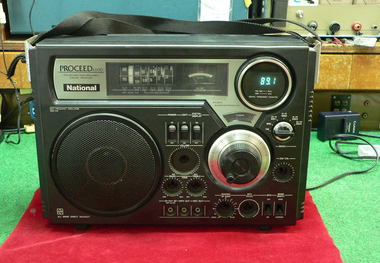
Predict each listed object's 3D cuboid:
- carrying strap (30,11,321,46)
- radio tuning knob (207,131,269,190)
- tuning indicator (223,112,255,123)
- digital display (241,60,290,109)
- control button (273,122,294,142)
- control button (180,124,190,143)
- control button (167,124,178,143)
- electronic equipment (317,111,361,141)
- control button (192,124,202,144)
[{"bbox_3d":[-0.020,-0.138,0.668,0.370,0.042,0.065,0,17,0],"label":"carrying strap"},{"bbox_3d":[0.065,0.041,0.642,0.080,0.080,0.034,0,17,0],"label":"radio tuning knob"},{"bbox_3d":[0.062,-0.018,0.649,0.041,0.016,0.005,0,17,0],"label":"tuning indicator"},{"bbox_3d":[0.094,-0.060,0.632,0.064,0.064,0.012,0,17,0],"label":"digital display"},{"bbox_3d":[0.119,0.001,0.640,0.026,0.025,0.014,0,17,0],"label":"control button"},{"bbox_3d":[-0.006,0.003,0.646,0.013,0.025,0.009,0,17,0],"label":"control button"},{"bbox_3d":[-0.023,0.003,0.646,0.013,0.025,0.009,0,17,0],"label":"control button"},{"bbox_3d":[0.315,-0.010,1.063,0.080,0.055,0.029,-3,18,-11],"label":"electronic equipment"},{"bbox_3d":[0.009,0.003,0.646,0.013,0.025,0.009,0,17,0],"label":"control button"}]

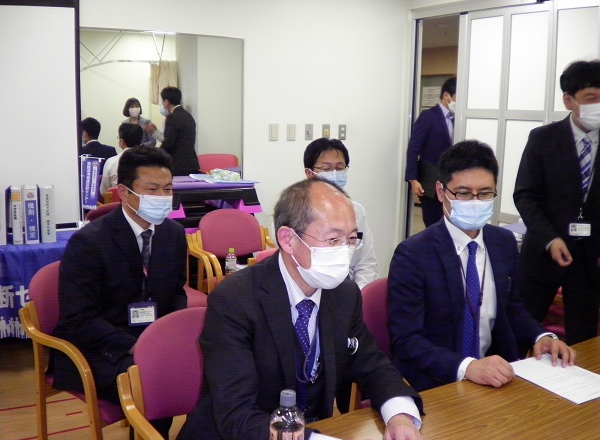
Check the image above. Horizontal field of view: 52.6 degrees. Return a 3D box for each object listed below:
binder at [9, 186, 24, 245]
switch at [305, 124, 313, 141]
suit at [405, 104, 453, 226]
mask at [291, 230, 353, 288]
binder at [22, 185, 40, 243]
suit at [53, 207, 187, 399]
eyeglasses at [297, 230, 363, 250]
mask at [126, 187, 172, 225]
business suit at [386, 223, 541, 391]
[{"bbox_3d":[-1.611,-0.034,3.444,0.053,0.307,0.240,-4,12,-28],"label":"binder"},{"bbox_3d":[0.068,-0.659,4.570,0.070,0.120,0.010,-3,10,-26],"label":"switch"},{"bbox_3d":[1.109,-0.237,5.000,0.320,1.400,0.480,6,10,32],"label":"suit"},{"bbox_3d":[0.052,0.093,1.460,0.115,0.115,0.140,23,20,36],"label":"mask"},{"bbox_3d":[-1.543,-0.038,3.464,0.070,0.307,0.240,-4,12,-28],"label":"binder"},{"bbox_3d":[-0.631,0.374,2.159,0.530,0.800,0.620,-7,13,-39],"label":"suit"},{"bbox_3d":[0.049,0.031,1.396,0.142,0.042,0.140,21,12,41],"label":"eyeglasses"},{"bbox_3d":[-0.510,-0.049,2.060,0.115,0.110,0.140,13,14,37],"label":"mask"},{"bbox_3d":[0.512,0.294,1.990,0.490,0.600,0.400,-1,9,-15],"label":"business suit"}]

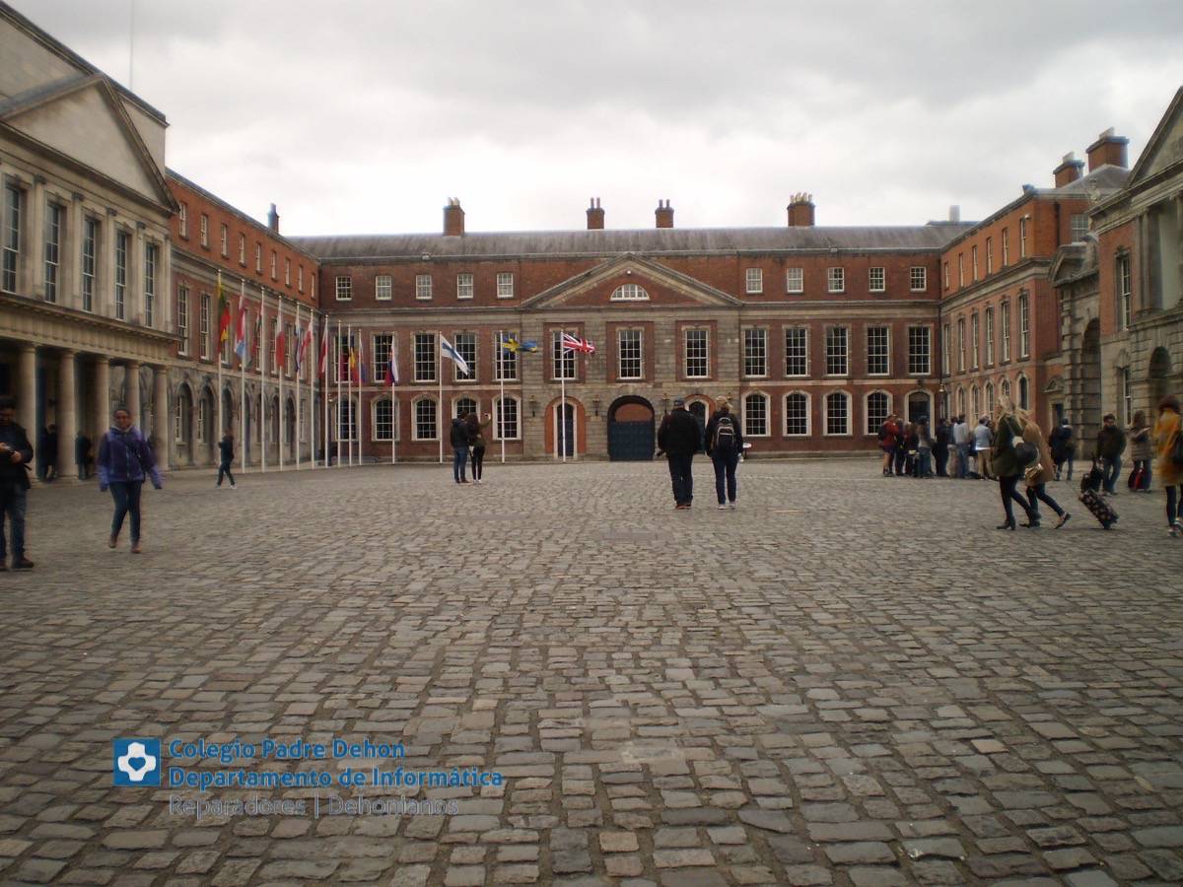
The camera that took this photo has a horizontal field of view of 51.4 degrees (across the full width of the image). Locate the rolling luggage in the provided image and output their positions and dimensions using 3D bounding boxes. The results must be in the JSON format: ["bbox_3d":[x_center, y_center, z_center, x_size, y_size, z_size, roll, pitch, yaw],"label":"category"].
[{"bbox_3d":[6.679,0.863,16.200,0.240,0.560,0.360,-44,0,0],"label":"rolling luggage"}]

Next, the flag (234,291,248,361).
[{"bbox_3d":[-14.670,-4.890,51.500,0.700,2.800,0.400,-1,0,2],"label":"flag"}]

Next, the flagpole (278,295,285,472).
[{"bbox_3d":[-14.318,-2.758,56.800,0.120,8.100,0.120,-1,0,2],"label":"flagpole"}]

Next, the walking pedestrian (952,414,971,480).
[{"bbox_3d":[9.929,0.093,33.000,0.470,1.720,0.360,-1,0,28],"label":"walking pedestrian"}]

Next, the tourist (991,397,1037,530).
[{"bbox_3d":[5.369,0.256,15.600,0.600,1.680,0.500,-1,0,2],"label":"tourist"}]

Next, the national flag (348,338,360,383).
[{"bbox_3d":[-13.479,-4.698,69.800,0.650,2.500,0.400,-1,0,2],"label":"national flag"}]

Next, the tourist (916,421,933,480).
[{"bbox_3d":[9.479,0.140,35.000,0.380,1.720,0.460,-1,0,-39],"label":"tourist"}]

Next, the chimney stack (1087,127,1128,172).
[{"bbox_3d":[28.046,-15.962,66.941,1.250,2.300,2.600,-1,0,2],"label":"chimney stack"}]

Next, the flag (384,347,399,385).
[{"bbox_3d":[-12.169,-4.898,75.000,0.800,2.600,0.400,-1,0,2],"label":"flag"}]

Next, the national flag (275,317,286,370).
[{"bbox_3d":[-14.359,-4.597,56.800,0.500,2.350,0.400,-1,0,2],"label":"national flag"}]

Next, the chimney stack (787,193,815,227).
[{"bbox_3d":[14.388,-16.013,84.500,1.900,2.350,1.700,-1,0,2],"label":"chimney stack"}]

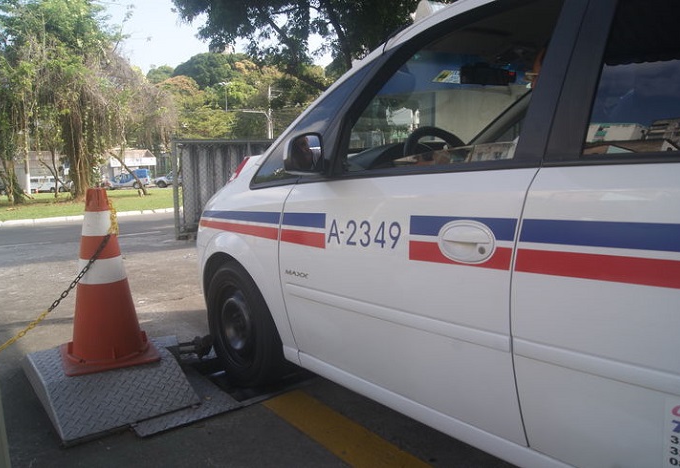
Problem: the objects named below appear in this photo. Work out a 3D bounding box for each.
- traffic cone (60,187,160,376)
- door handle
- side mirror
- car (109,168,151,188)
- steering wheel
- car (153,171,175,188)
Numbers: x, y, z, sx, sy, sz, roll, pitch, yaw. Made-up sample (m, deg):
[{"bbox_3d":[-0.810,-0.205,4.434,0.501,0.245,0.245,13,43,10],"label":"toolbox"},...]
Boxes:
[{"bbox_3d":[-1.067,0.177,2.380,0.387,0.770,0.387,-5,7,-29],"label":"traffic cone"},{"bbox_3d":[0.341,0.021,1.405,0.050,0.113,0.187,-5,8,-38],"label":"door handle"},{"bbox_3d":[-0.120,-0.284,1.870,0.168,0.150,0.095,-5,8,-38],"label":"side mirror"},{"bbox_3d":[-18.600,-4.780,46.000,4.050,1.680,1.670,-1,6,-5],"label":"car"},{"bbox_3d":[0.393,-0.243,1.975,0.375,0.375,0.100,-5,-17,-38],"label":"steering wheel"},{"bbox_3d":[-14.200,-4.780,45.500,4.050,1.520,1.700,-1,6,-5],"label":"car"}]

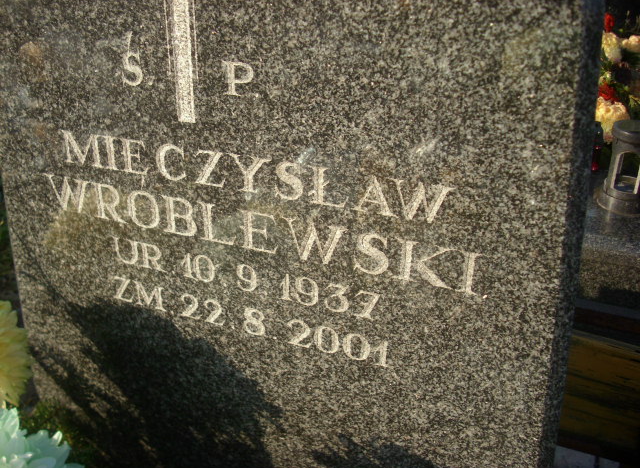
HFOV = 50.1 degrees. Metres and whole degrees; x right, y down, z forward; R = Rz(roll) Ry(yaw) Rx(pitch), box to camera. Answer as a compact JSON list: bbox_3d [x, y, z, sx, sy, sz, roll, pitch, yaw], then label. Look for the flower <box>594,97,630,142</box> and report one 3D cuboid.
[{"bbox_3d":[0.711,-0.279,1.670,0.090,0.100,0.090,10,27,21],"label":"flower"}]

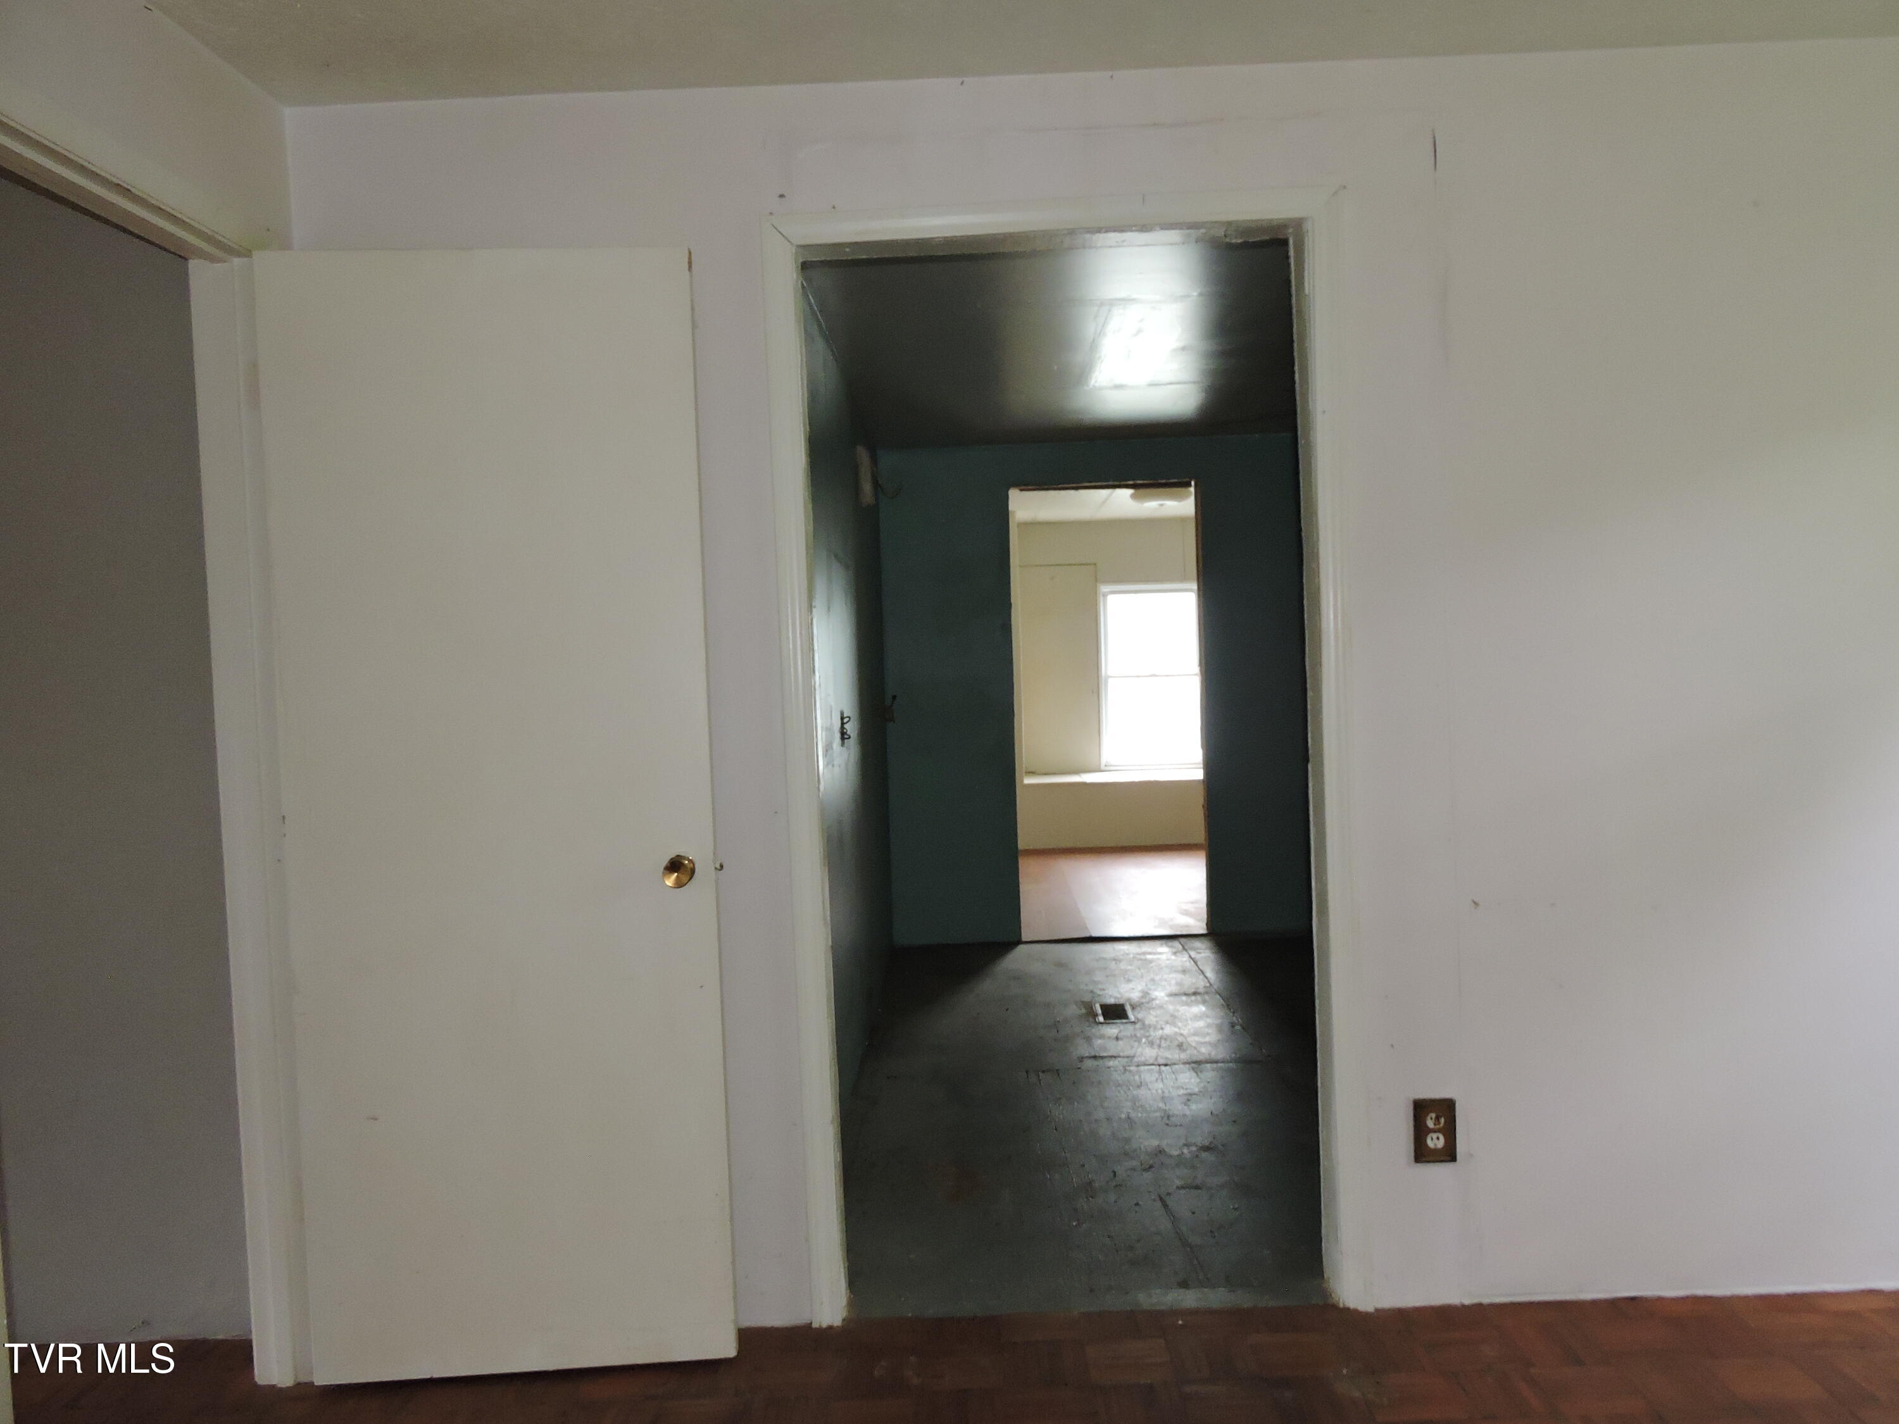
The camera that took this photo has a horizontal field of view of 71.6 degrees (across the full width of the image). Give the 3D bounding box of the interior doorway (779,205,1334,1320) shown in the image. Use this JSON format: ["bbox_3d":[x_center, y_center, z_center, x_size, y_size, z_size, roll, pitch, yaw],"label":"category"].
[{"bbox_3d":[0.221,0.116,2.518,1.000,2.065,0.120,-2,2,1],"label":"interior doorway"}]

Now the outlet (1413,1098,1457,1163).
[{"bbox_3d":[0.918,0.792,2.486,0.078,0.119,0.015,-2,2,1],"label":"outlet"}]

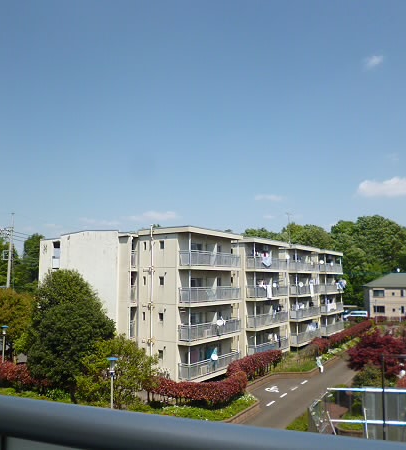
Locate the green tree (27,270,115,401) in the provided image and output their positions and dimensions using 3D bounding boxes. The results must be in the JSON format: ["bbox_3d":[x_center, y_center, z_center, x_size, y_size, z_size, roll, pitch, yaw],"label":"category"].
[{"bbox_3d":[-8.585,7.209,27.158,5.310,8.430,5.310,0,-7,0],"label":"green tree"}]

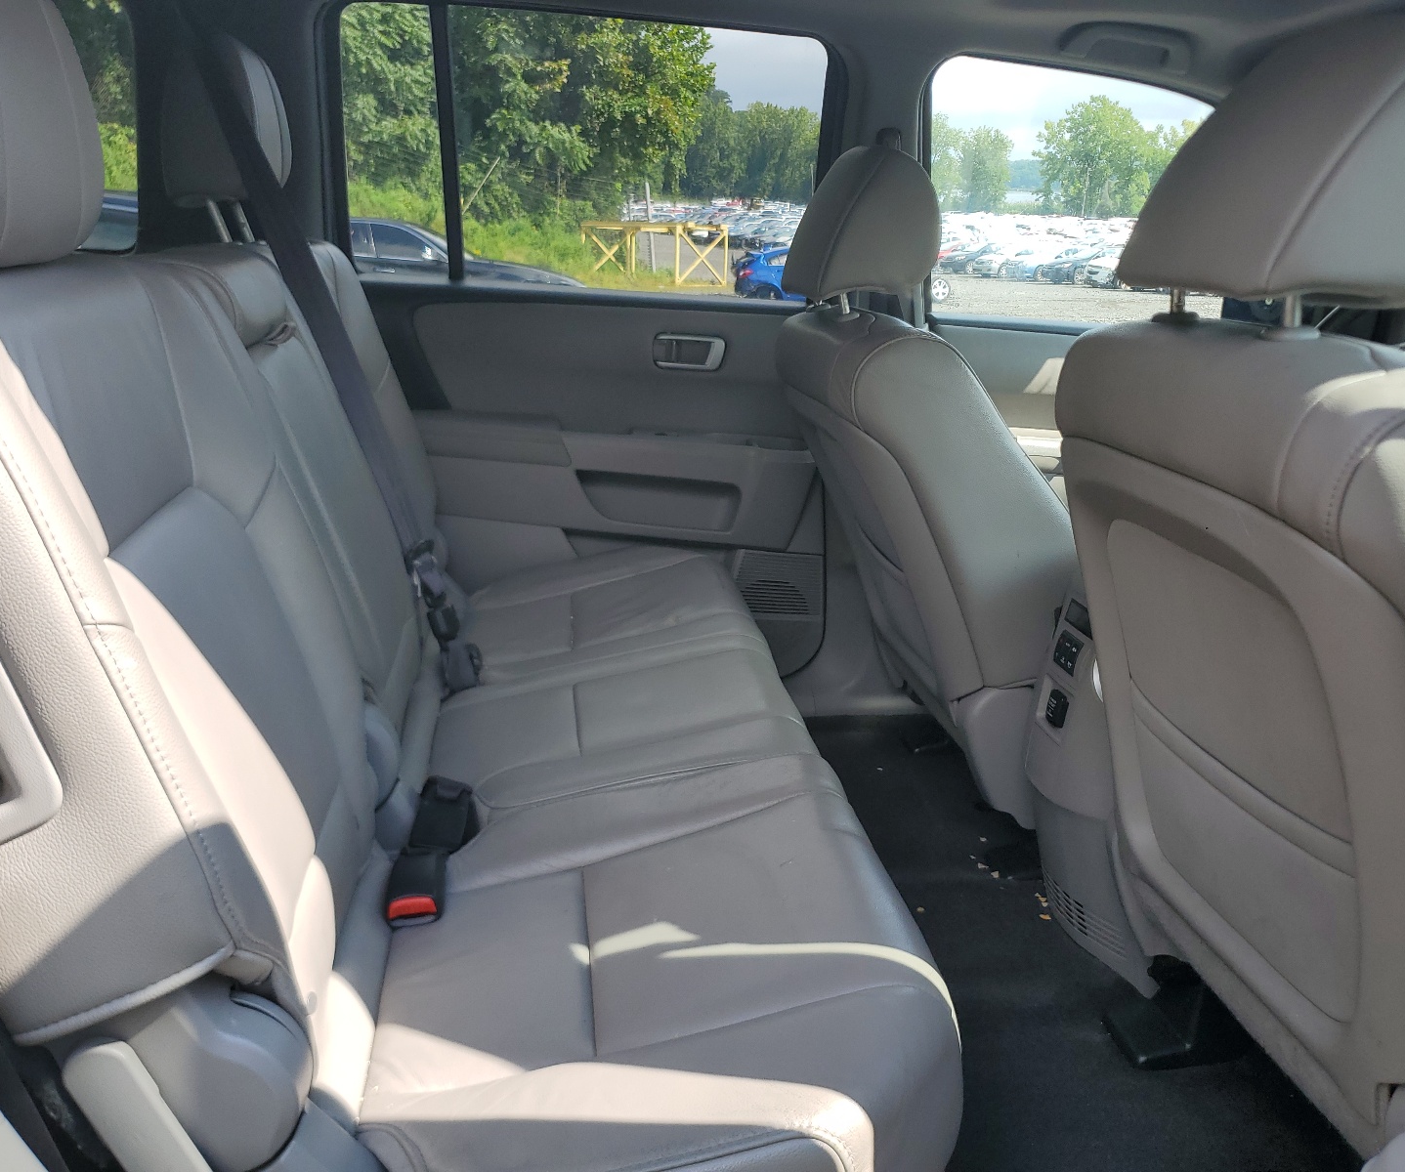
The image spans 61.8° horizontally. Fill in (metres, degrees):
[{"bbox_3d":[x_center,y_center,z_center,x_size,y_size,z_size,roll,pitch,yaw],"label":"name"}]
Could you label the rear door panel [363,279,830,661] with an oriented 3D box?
[{"bbox_3d":[-0.177,-0.161,2.010,0.840,0.690,0.120,1,18,-8],"label":"rear door panel"}]

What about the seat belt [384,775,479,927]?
[{"bbox_3d":[-0.229,0.224,0.990,0.058,0.050,0.180,1,18,-8],"label":"seat belt"}]

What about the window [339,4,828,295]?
[{"bbox_3d":[-0.176,-0.671,1.863,0.760,0.400,0.040,1,27,-8],"label":"window"}]

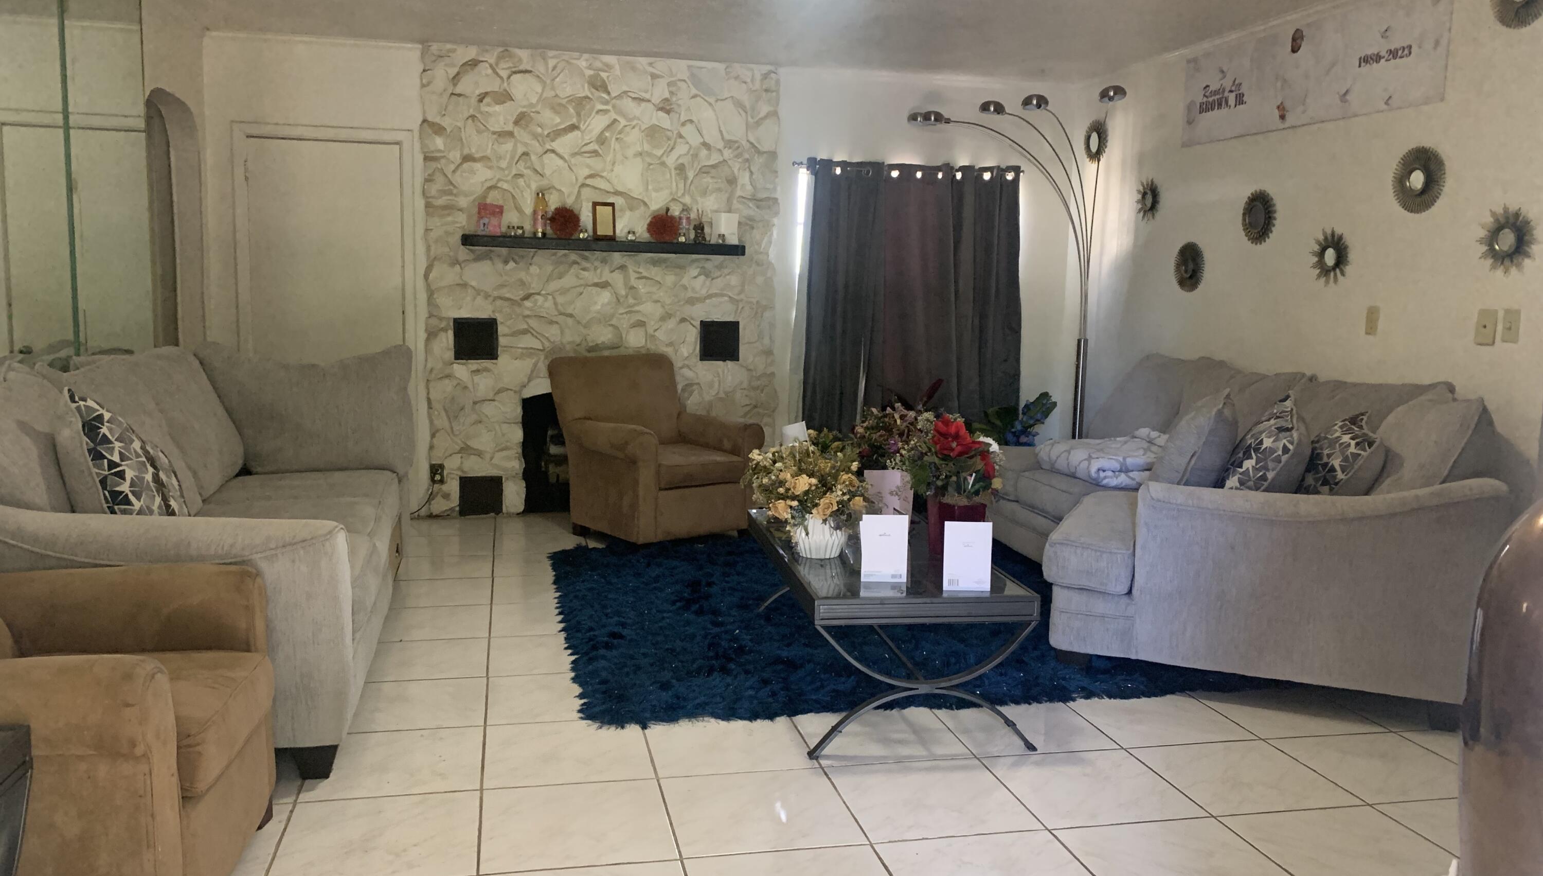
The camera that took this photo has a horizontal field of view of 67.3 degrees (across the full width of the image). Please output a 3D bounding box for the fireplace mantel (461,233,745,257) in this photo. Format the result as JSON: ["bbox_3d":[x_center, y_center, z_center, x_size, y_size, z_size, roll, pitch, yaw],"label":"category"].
[{"bbox_3d":[-0.881,-1.016,6.165,1.474,0.060,0.200,0,7,-11],"label":"fireplace mantel"}]

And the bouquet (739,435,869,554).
[{"bbox_3d":[0.101,0.180,3.601,0.365,0.355,0.345,0,7,-13],"label":"bouquet"}]

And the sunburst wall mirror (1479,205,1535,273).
[{"bbox_3d":[2.502,-0.677,3.955,0.025,0.227,0.227,-1,7,-17],"label":"sunburst wall mirror"}]

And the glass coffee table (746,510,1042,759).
[{"bbox_3d":[0.320,0.567,3.775,0.632,0.434,1.298,0,7,-9],"label":"glass coffee table"}]

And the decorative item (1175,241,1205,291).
[{"bbox_3d":[2.012,-0.828,5.603,0.025,0.242,0.242,-1,7,-17],"label":"decorative item"}]

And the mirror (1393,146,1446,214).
[{"bbox_3d":[2.408,-0.960,4.316,0.030,0.250,0.250,0,7,-16],"label":"mirror"}]

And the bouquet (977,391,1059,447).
[{"bbox_3d":[1.270,-0.043,6.099,0.420,0.380,0.340,0,7,-13],"label":"bouquet"}]

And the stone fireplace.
[{"bbox_3d":[-0.914,-0.800,6.344,1.894,2.474,0.250,0,7,-11],"label":"stone fireplace"}]

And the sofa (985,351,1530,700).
[{"bbox_3d":[1.509,0.225,4.475,1.526,0.976,2.556,0,7,-16],"label":"sofa"}]

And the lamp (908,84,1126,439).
[{"bbox_3d":[1.194,-0.546,5.720,1.000,2.193,0.650,0,7,-13],"label":"lamp"}]

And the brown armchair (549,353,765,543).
[{"bbox_3d":[-0.589,0.042,5.882,0.780,0.900,0.790,-4,9,-40],"label":"brown armchair"}]

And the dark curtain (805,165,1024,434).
[{"bbox_3d":[0.806,-0.636,6.543,1.270,1.800,0.130,0,7,-10],"label":"dark curtain"}]

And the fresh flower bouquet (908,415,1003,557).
[{"bbox_3d":[0.586,0.143,3.656,0.310,0.430,0.290,0,7,-13],"label":"fresh flower bouquet"}]

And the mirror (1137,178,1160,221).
[{"bbox_3d":[1.914,-1.220,5.921,0.025,0.222,0.222,-1,7,-17],"label":"mirror"}]

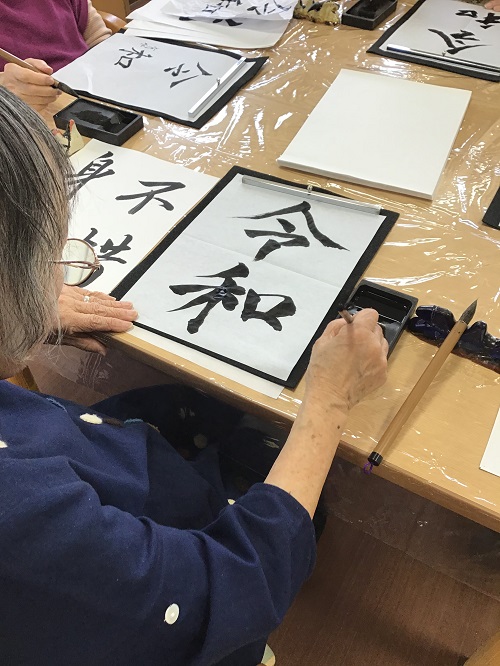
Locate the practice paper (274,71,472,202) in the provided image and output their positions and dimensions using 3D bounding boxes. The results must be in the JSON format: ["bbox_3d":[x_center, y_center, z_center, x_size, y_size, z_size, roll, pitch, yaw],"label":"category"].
[{"bbox_3d":[0.222,-0.350,1.014,0.243,0.012,0.334,17,51,16],"label":"practice paper"}]

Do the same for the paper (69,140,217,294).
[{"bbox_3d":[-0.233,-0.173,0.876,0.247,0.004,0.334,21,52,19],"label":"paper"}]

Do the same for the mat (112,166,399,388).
[{"bbox_3d":[0.011,-0.099,0.802,0.243,0.004,0.334,21,52,19],"label":"mat"}]

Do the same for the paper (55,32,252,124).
[{"bbox_3d":[-0.185,-0.517,1.170,0.362,0.014,0.275,24,53,21],"label":"paper"}]

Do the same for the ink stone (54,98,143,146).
[{"bbox_3d":[-0.261,-0.367,1.037,0.138,0.019,0.073,21,52,19],"label":"ink stone"}]

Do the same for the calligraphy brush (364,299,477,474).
[{"bbox_3d":[0.193,0.049,0.648,0.015,0.015,0.268,28,59,23],"label":"calligraphy brush"}]

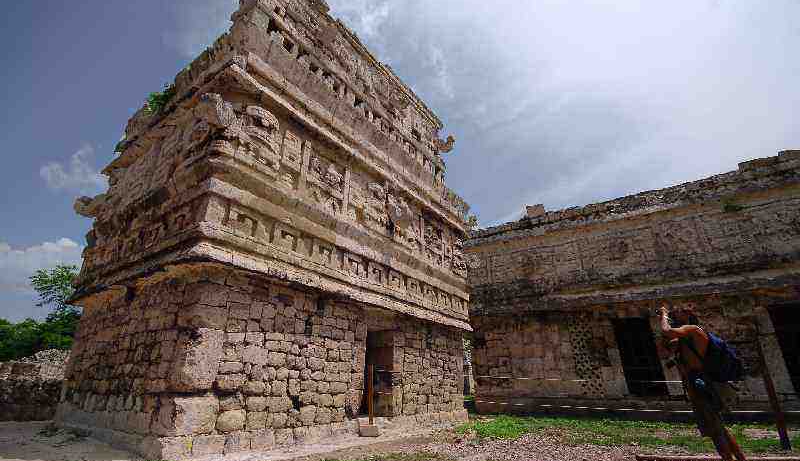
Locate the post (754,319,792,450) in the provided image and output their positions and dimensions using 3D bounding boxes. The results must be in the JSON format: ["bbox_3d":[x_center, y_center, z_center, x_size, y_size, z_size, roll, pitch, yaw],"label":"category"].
[{"bbox_3d":[5.600,2.300,5.050,0.085,1.800,0.085,-9,-28,35],"label":"post"}]

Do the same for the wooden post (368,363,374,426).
[{"bbox_3d":[-0.508,2.855,5.830,0.070,0.950,0.070,-15,-27,32],"label":"wooden post"}]

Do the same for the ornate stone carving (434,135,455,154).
[{"bbox_3d":[1.720,-3.330,12.870,0.700,0.760,0.350,-8,-24,18],"label":"ornate stone carving"}]

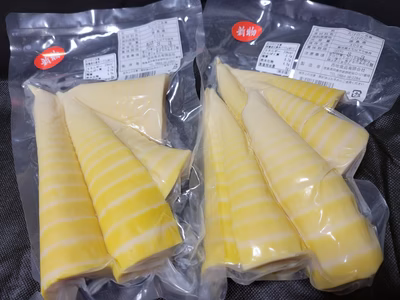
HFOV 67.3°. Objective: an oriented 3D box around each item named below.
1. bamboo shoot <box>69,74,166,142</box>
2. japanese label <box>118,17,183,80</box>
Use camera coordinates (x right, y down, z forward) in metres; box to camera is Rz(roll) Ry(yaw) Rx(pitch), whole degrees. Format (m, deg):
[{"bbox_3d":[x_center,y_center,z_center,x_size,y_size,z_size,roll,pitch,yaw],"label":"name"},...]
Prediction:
[{"bbox_3d":[-0.081,-0.041,0.283,0.099,0.030,0.069,2,69,1],"label":"bamboo shoot"},{"bbox_3d":[-0.052,-0.106,0.312,0.069,0.004,0.065,-11,69,-4],"label":"japanese label"}]

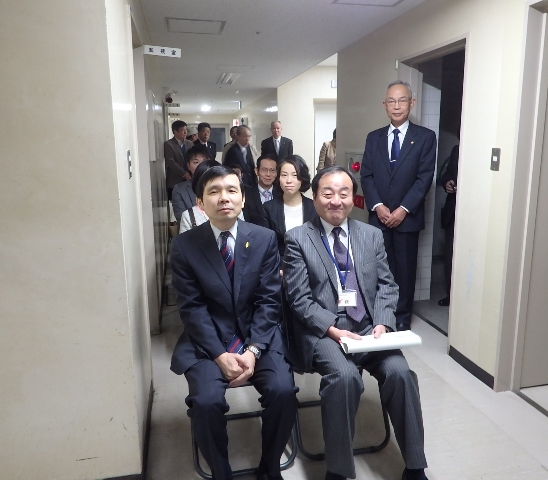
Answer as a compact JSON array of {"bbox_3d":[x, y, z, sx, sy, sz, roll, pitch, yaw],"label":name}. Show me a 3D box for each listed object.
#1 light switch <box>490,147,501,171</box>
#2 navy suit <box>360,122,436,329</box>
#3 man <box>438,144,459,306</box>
[{"bbox_3d":[1.110,-0.402,2.226,0.010,0.114,0.060,-3,12,-11],"label":"light switch"},{"bbox_3d":[0.885,-0.106,3.108,0.500,1.384,0.310,4,13,23],"label":"navy suit"},{"bbox_3d":[1.523,-0.304,3.430,0.500,1.680,0.330,8,15,37],"label":"man"}]

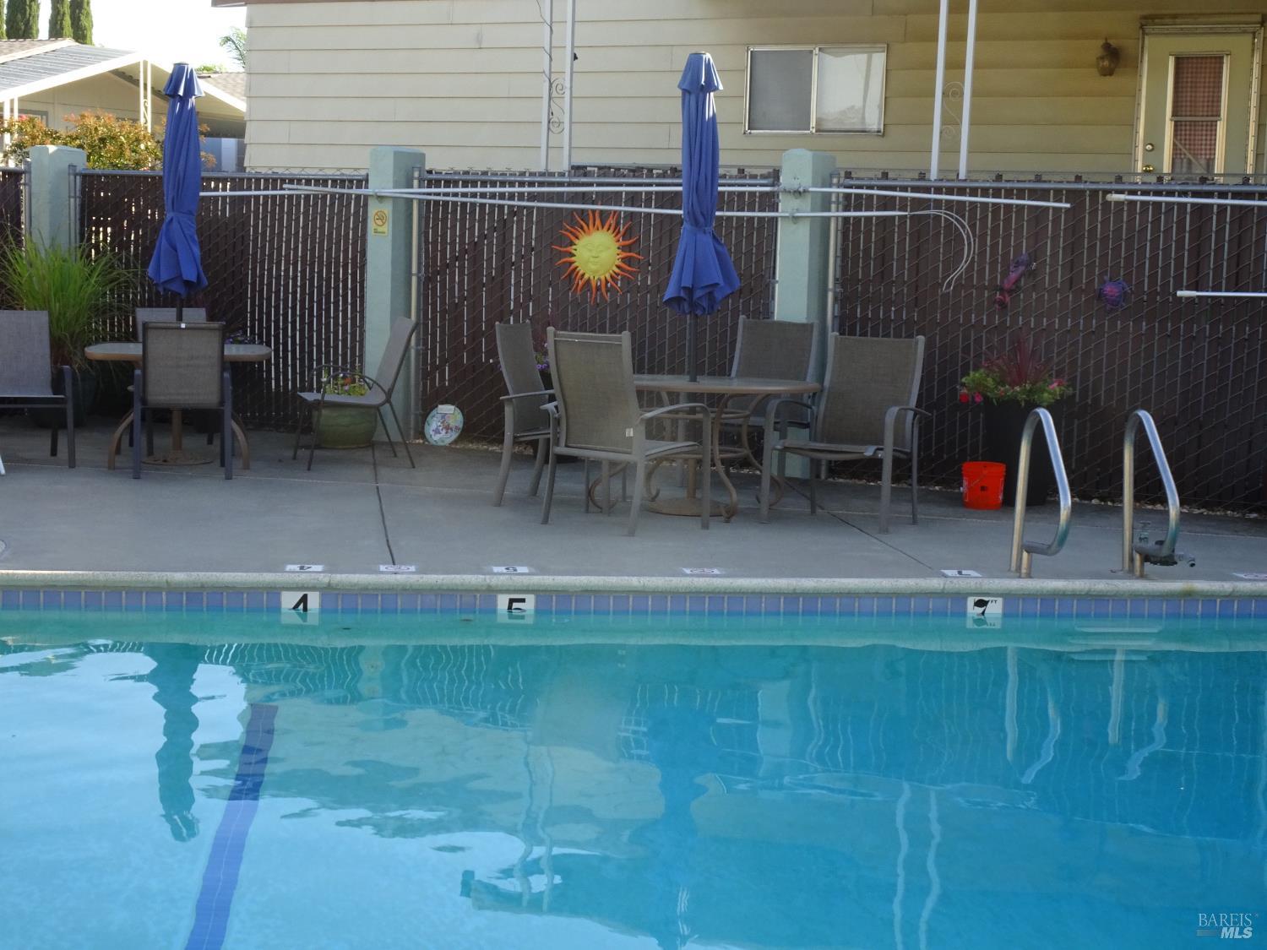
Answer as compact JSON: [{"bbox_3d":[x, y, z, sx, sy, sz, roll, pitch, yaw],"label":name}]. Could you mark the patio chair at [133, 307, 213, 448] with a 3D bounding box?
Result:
[{"bbox_3d":[-2.901,-0.605,13.167,0.580,0.900,0.680,-1,7,-23],"label":"patio chair"}]

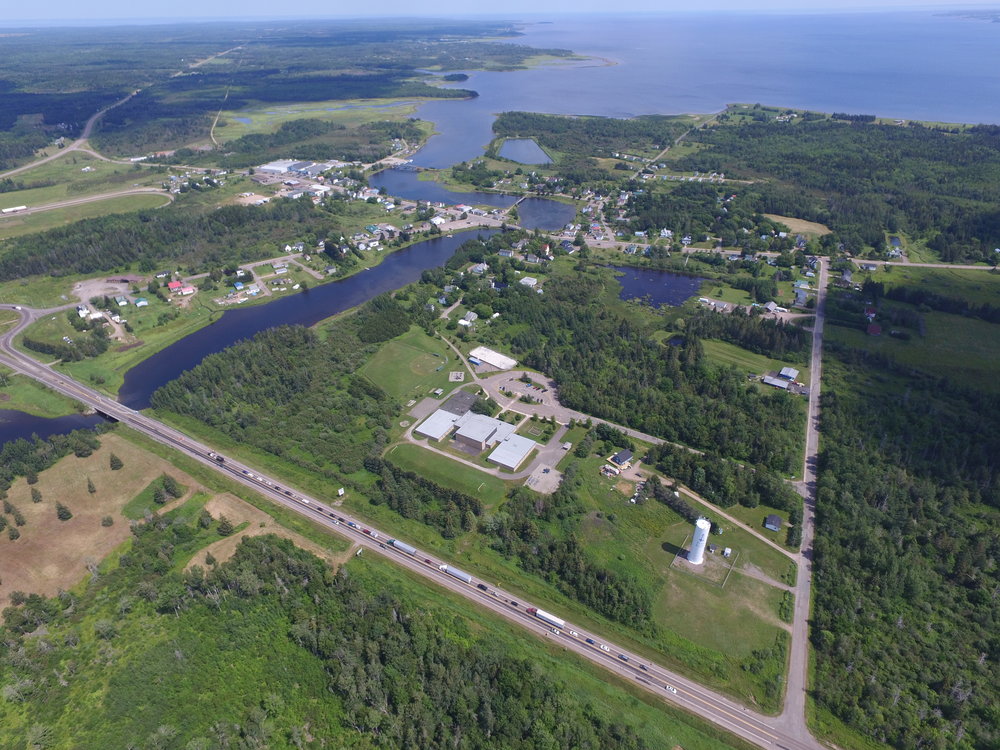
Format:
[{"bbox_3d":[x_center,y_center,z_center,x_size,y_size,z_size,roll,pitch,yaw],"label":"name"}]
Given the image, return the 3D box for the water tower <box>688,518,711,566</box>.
[{"bbox_3d":[119.510,100.060,345.580,8.910,28.500,8.910,-1,33,0],"label":"water tower"}]

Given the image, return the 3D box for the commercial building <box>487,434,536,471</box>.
[{"bbox_3d":[9.680,58.080,436.620,22.020,3.900,34.060,17,37,26],"label":"commercial building"}]

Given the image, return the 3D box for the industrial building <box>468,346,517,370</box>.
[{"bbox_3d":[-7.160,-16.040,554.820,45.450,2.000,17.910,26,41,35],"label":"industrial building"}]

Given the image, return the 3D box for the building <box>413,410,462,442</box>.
[{"bbox_3d":[-48.620,40.300,466.030,22.250,3.600,32.760,17,37,26],"label":"building"}]

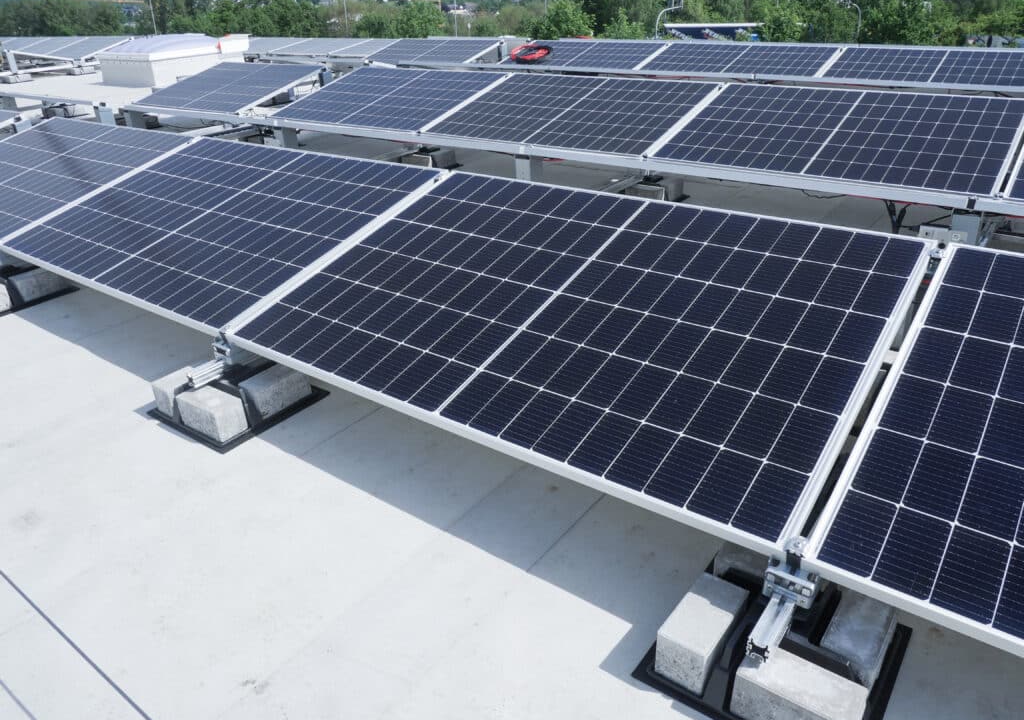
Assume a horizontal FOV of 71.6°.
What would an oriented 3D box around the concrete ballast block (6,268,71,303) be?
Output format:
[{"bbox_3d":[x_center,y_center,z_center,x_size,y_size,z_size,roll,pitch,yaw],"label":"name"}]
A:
[{"bbox_3d":[-2.167,-0.344,3.249,0.098,0.098,0.197,17,30,33],"label":"concrete ballast block"}]

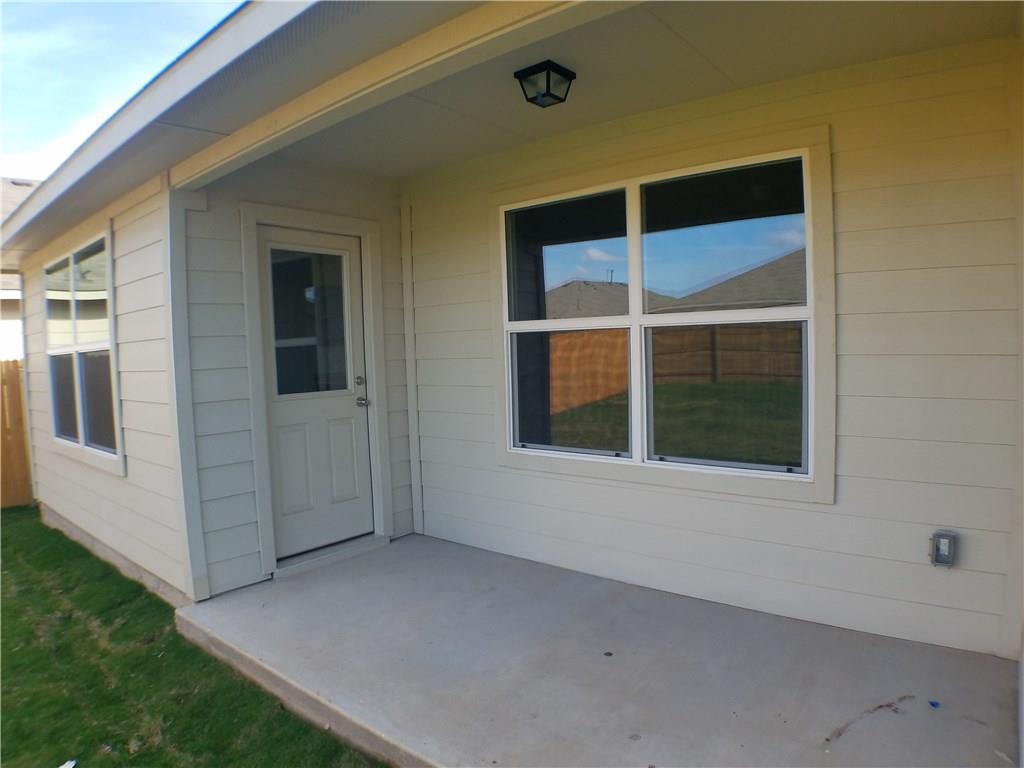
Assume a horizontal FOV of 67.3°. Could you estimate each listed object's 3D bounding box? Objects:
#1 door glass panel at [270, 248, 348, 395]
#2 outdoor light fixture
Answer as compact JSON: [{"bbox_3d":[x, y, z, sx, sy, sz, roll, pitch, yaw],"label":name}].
[{"bbox_3d":[-1.232,-0.377,4.724,0.030,0.862,0.515,1,5,40],"label":"door glass panel"},{"bbox_3d":[0.149,-1.300,3.370,0.190,0.127,0.190,1,5,41],"label":"outdoor light fixture"}]

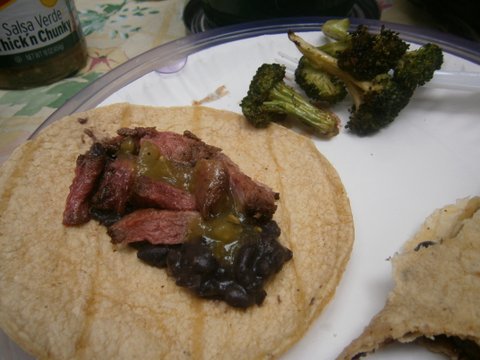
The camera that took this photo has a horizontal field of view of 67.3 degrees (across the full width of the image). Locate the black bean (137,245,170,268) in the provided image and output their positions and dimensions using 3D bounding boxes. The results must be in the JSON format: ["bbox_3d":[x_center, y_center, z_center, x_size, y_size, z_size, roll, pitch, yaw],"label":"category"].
[{"bbox_3d":[-0.031,0.027,0.130,0.012,0.008,0.008,7,43,-1],"label":"black bean"}]

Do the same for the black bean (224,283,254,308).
[{"bbox_3d":[0.000,0.039,0.122,0.011,0.007,0.007,27,46,19],"label":"black bean"}]

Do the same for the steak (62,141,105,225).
[{"bbox_3d":[-0.064,0.002,0.149,0.010,0.011,0.033,-1,44,-9],"label":"steak"}]

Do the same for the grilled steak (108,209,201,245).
[{"bbox_3d":[-0.030,0.017,0.128,0.030,0.009,0.011,-3,44,-11],"label":"grilled steak"}]

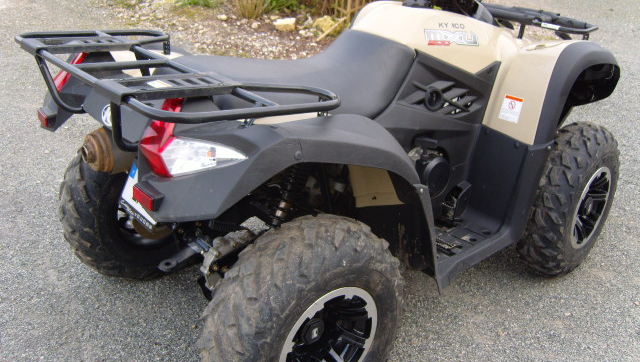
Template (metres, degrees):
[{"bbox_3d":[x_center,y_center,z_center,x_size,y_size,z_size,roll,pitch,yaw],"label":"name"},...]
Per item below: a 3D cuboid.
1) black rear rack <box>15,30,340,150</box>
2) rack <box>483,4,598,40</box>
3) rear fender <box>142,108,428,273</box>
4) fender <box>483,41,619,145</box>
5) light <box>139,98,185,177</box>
[{"bbox_3d":[-0.434,-0.264,1.769,0.510,0.192,1.024,-18,31,-35],"label":"black rear rack"},{"bbox_3d":[0.766,-0.670,2.661,0.340,0.080,0.800,-18,31,-35],"label":"rack"},{"bbox_3d":[-0.042,0.092,1.755,0.890,0.605,0.310,-18,31,-35],"label":"rear fender"},{"bbox_3d":[0.889,-0.356,2.385,0.670,0.340,0.310,-18,31,-35],"label":"fender"},{"bbox_3d":[-0.333,-0.104,1.479,0.130,0.145,0.140,-18,31,-35],"label":"light"}]

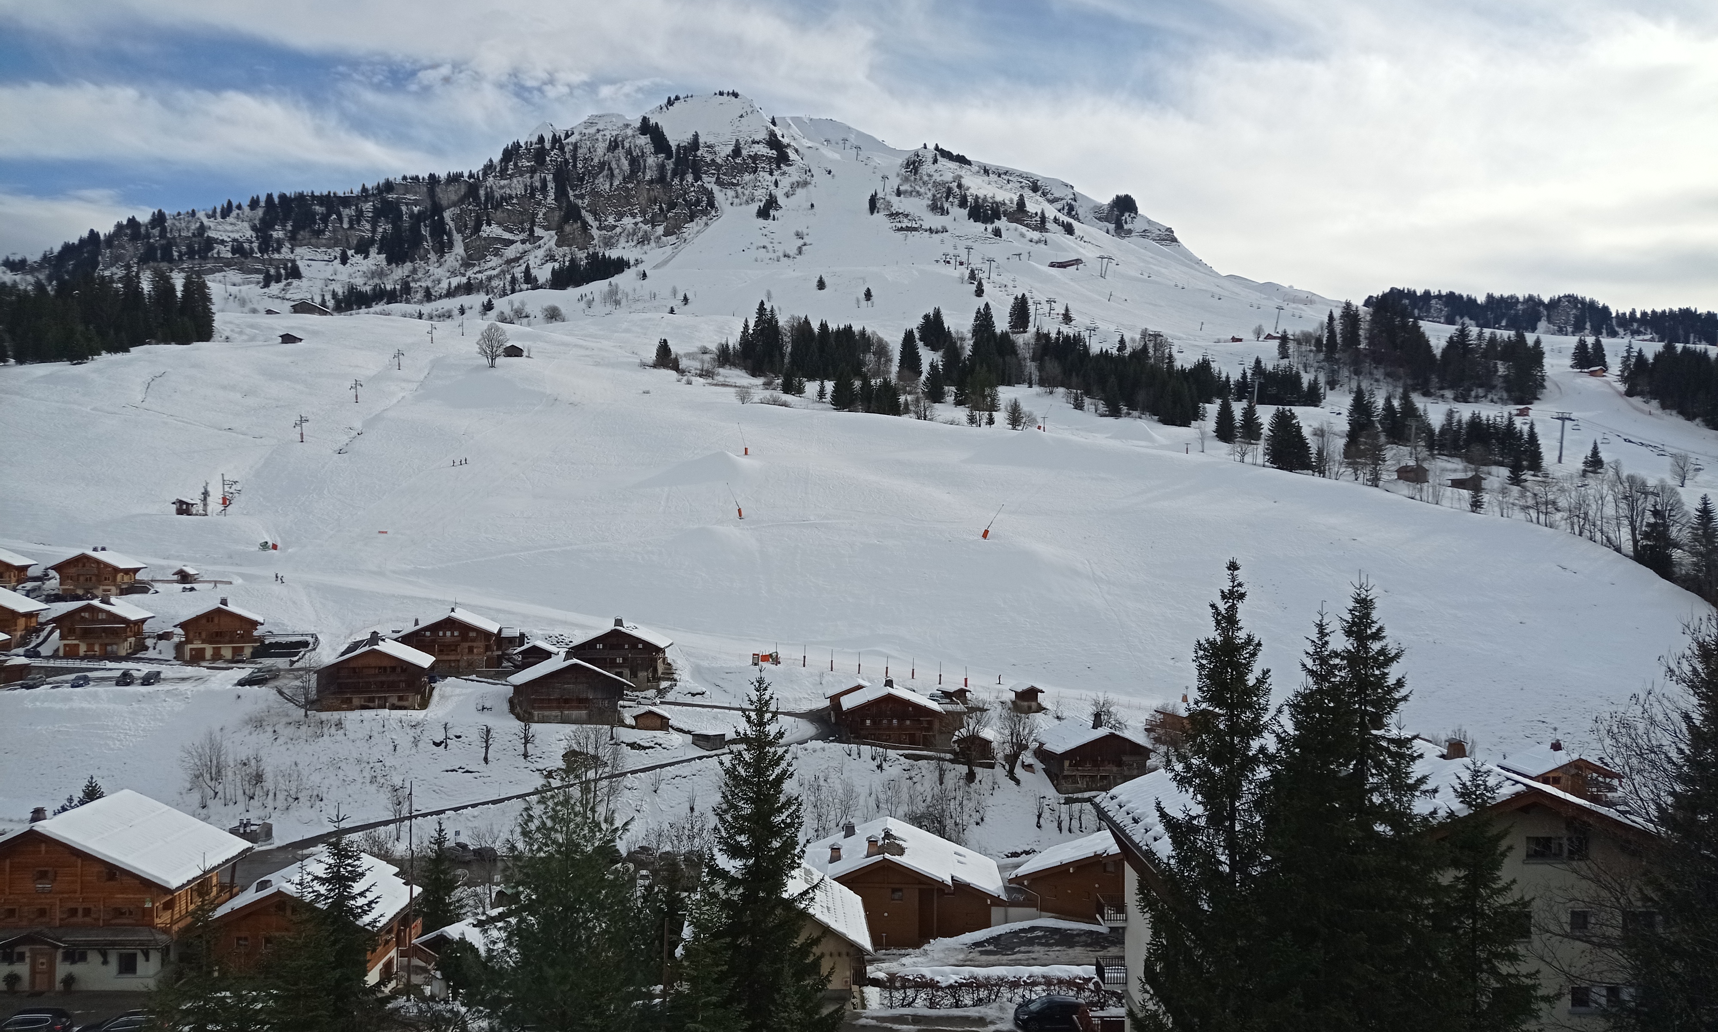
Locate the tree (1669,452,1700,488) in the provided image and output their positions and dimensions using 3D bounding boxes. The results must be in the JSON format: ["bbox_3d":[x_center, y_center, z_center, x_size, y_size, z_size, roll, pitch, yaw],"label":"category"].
[{"bbox_3d":[228.901,-12.848,385.000,7.400,10.000,7.400,-1,-1,31],"label":"tree"}]

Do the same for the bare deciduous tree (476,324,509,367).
[{"bbox_3d":[-132.202,-61.545,500.000,11.300,16.200,11.300,0,1,0],"label":"bare deciduous tree"}]

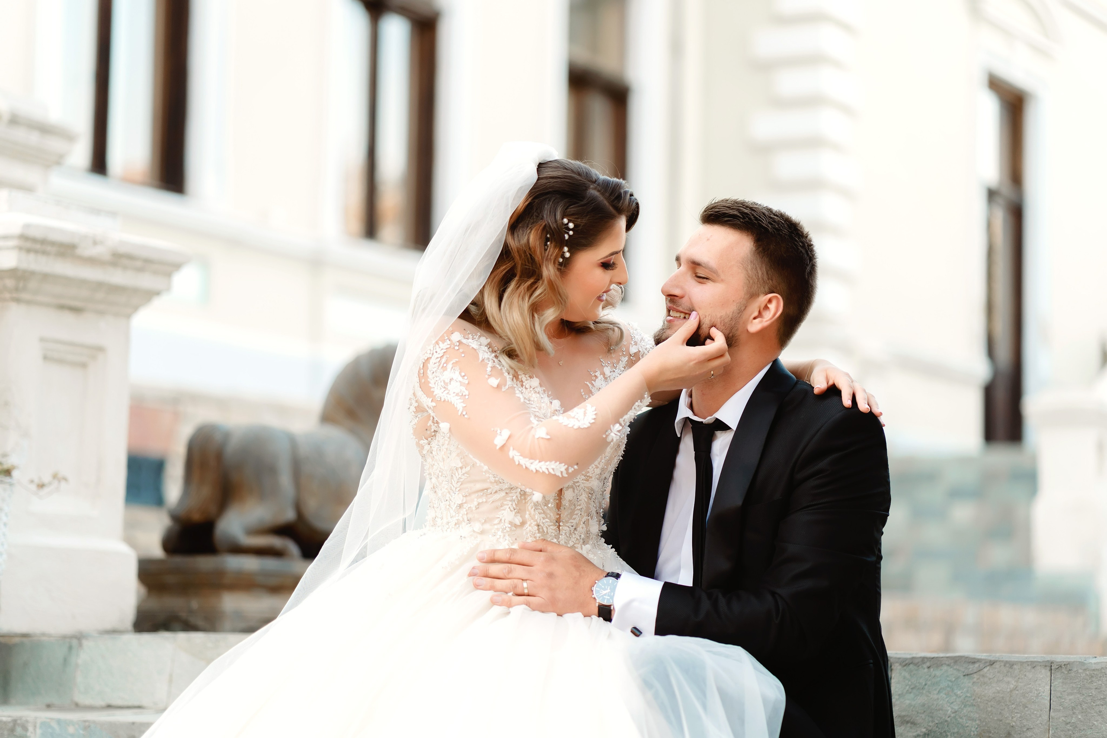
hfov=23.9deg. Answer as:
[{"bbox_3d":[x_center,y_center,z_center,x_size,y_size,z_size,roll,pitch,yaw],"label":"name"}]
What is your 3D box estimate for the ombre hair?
[{"bbox_3d":[-0.003,-0.142,3.630,0.240,0.295,0.230,7,-3,21],"label":"ombre hair"}]

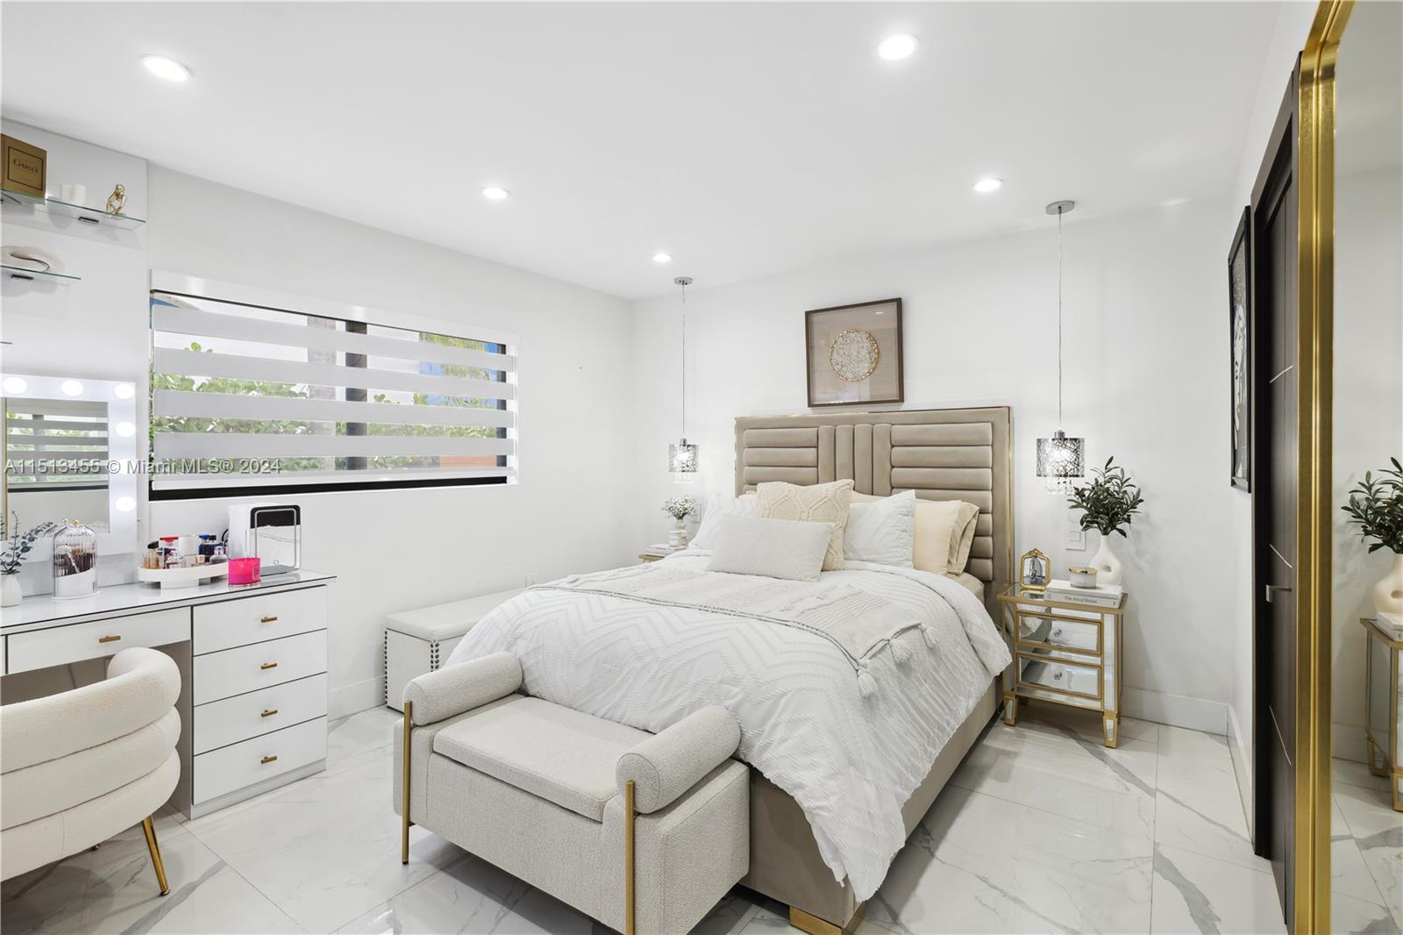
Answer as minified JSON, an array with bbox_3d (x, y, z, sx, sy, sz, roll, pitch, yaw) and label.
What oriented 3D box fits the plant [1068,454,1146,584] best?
[{"bbox_3d":[1.870,0.260,2.876,0.300,0.600,0.260,0,1,37],"label":"plant"}]

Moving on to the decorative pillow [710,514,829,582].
[{"bbox_3d":[0.324,0.386,3.014,0.580,0.310,0.140,0,-26,37],"label":"decorative pillow"}]

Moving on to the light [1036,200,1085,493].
[{"bbox_3d":[1.694,-0.557,2.943,0.190,1.350,0.190,0,1,37],"label":"light"}]

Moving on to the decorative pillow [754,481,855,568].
[{"bbox_3d":[0.545,0.298,3.342,0.520,0.470,0.170,0,-19,31],"label":"decorative pillow"}]

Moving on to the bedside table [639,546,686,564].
[{"bbox_3d":[-0.098,0.907,4.320,0.500,0.590,0.410,0,1,37],"label":"bedside table"}]

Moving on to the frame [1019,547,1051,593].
[{"bbox_3d":[1.669,0.505,3.114,0.138,0.208,0.045,0,-7,37],"label":"frame"}]

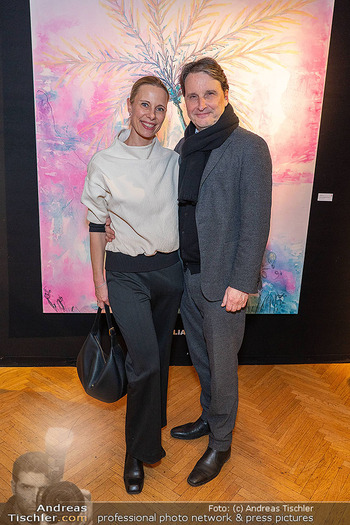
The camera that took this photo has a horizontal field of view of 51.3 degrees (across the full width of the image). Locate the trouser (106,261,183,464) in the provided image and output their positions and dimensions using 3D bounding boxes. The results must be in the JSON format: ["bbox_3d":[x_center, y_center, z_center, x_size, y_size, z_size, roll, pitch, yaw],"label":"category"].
[{"bbox_3d":[-0.143,0.446,1.755,0.360,0.995,0.370,0,13,-11],"label":"trouser"}]

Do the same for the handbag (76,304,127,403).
[{"bbox_3d":[-0.330,0.424,1.696,0.180,0.480,0.310,-10,18,-44],"label":"handbag"}]

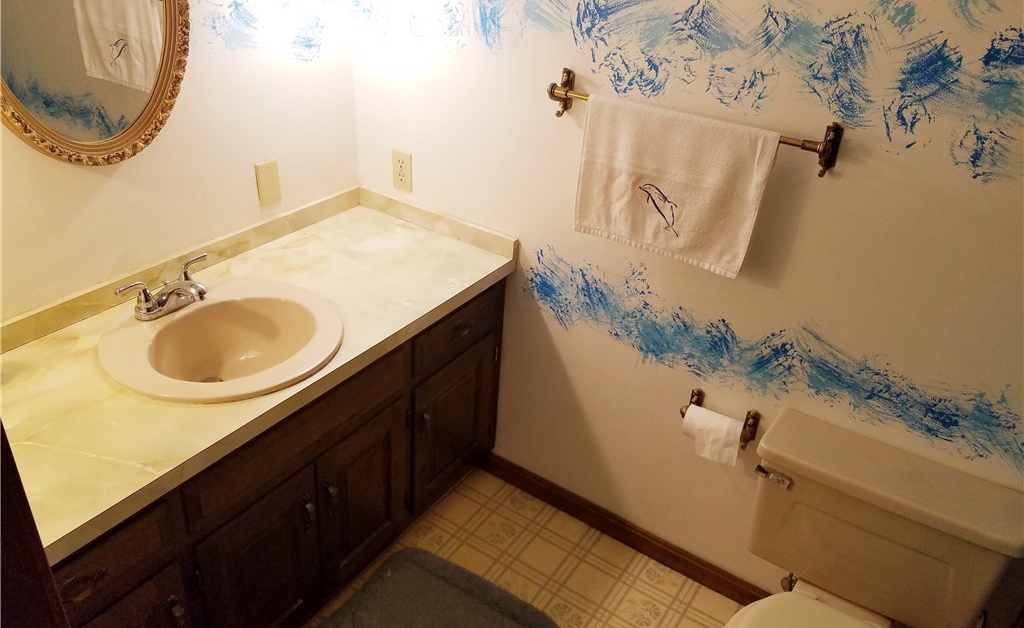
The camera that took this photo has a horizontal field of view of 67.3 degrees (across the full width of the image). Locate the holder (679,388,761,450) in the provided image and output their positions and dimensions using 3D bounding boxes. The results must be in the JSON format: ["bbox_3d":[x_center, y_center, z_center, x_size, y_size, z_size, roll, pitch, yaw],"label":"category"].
[{"bbox_3d":[0.495,0.262,1.856,0.183,0.100,0.078,22,35,27],"label":"holder"}]

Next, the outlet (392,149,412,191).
[{"bbox_3d":[-0.307,-0.404,2.169,0.070,0.114,0.006,22,35,27],"label":"outlet"}]

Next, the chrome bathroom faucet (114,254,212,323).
[{"bbox_3d":[-0.725,-0.042,1.691,0.166,0.087,0.228,22,35,27],"label":"chrome bathroom faucet"}]

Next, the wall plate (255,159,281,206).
[{"bbox_3d":[-0.636,-0.343,2.007,0.006,0.114,0.070,22,35,27],"label":"wall plate"}]

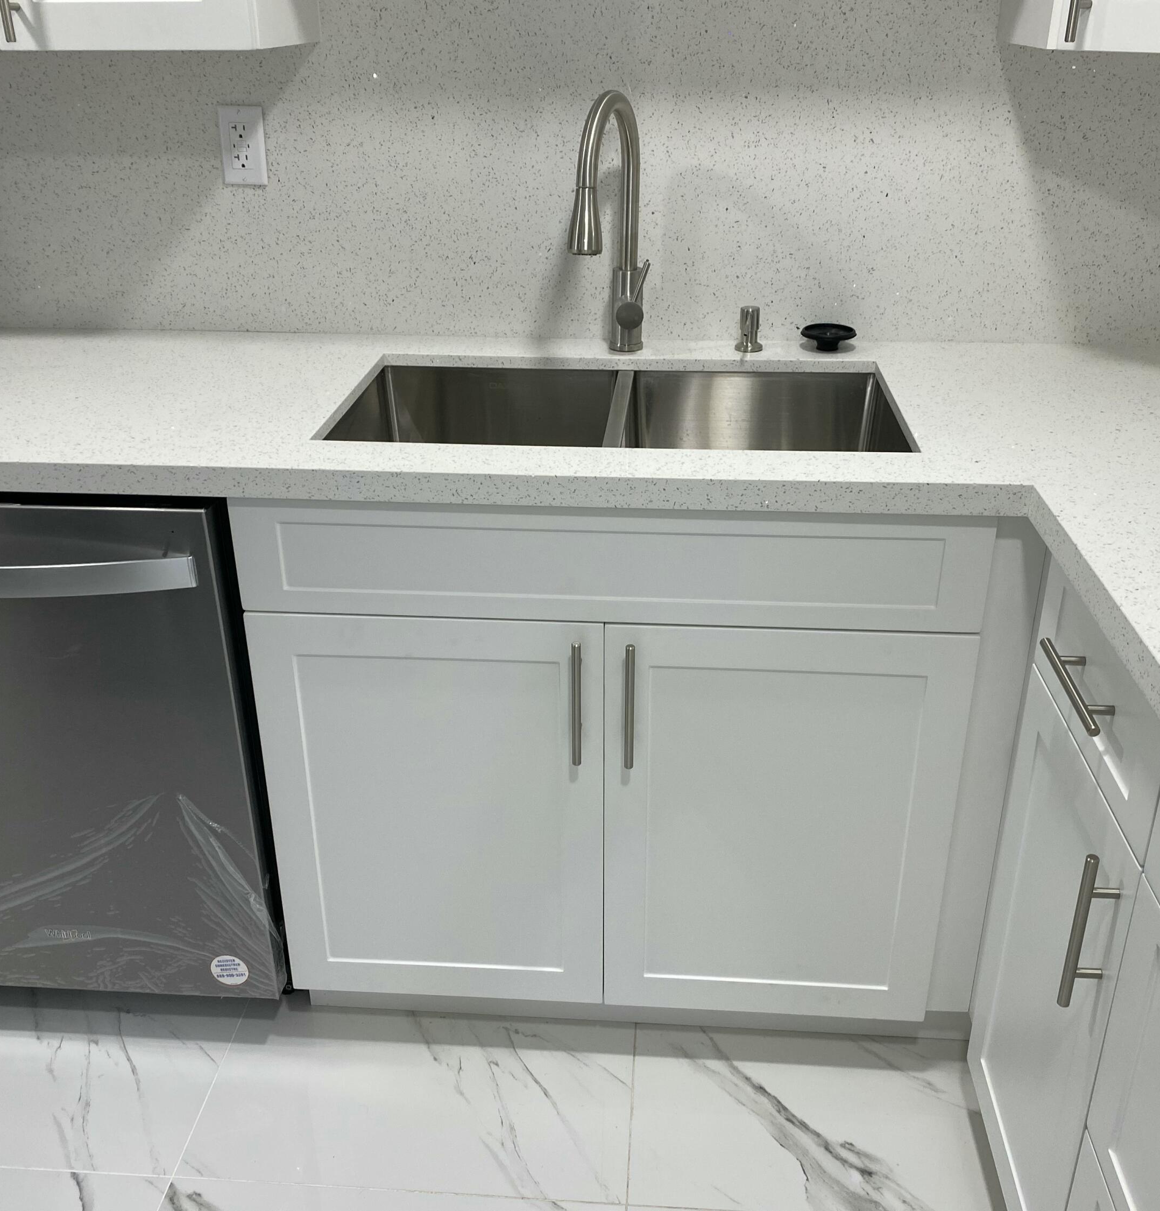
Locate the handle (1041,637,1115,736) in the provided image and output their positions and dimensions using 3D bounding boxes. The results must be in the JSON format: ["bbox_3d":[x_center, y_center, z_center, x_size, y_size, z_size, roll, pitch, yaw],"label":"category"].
[{"bbox_3d":[0.488,0.076,1.181,0.036,0.013,0.170,2,26,5],"label":"handle"}]

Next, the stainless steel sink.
[{"bbox_3d":[0.055,-0.172,1.725,0.770,0.220,0.440,2,26,5],"label":"stainless steel sink"}]

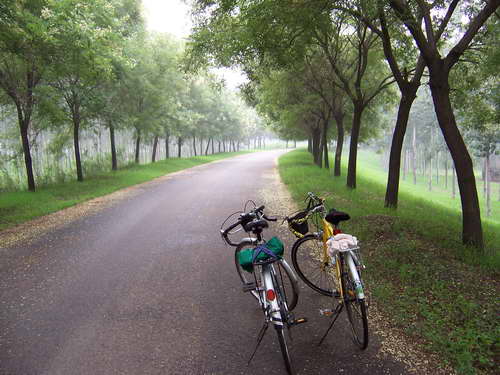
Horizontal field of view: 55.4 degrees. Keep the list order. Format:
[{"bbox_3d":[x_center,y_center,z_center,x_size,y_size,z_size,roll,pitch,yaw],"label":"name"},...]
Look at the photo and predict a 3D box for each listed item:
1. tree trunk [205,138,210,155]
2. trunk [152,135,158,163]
[{"bbox_3d":[-3.872,-3.711,43.427,0.450,1.498,0.380,0,6,0],"label":"tree trunk"},{"bbox_3d":[-5.831,-2.404,29.416,0.330,1.722,0.280,0,6,0],"label":"trunk"}]

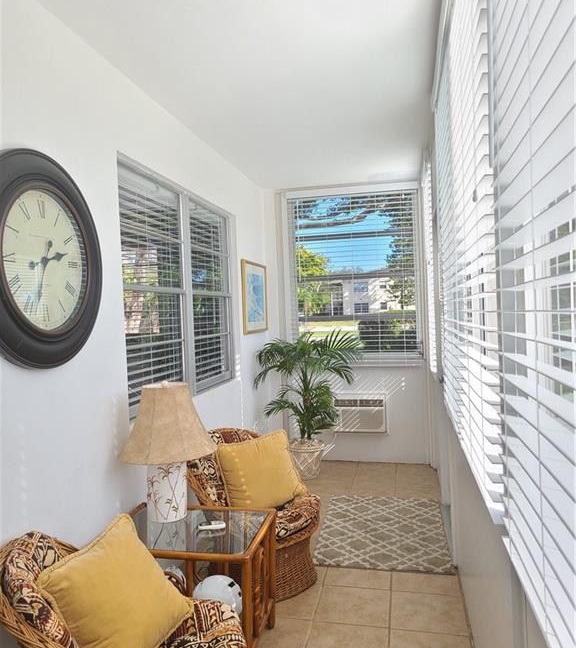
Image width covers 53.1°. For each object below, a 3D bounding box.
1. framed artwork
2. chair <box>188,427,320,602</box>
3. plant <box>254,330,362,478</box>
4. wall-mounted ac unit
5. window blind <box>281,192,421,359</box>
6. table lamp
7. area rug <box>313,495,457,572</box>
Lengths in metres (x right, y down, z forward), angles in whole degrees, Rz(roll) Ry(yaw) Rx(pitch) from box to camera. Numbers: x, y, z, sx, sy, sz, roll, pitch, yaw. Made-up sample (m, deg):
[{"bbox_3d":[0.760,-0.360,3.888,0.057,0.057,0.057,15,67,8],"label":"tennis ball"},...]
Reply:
[{"bbox_3d":[-0.267,-0.214,4.701,0.030,0.565,0.780,-1,2,11],"label":"framed artwork"},{"bbox_3d":[-0.189,0.957,2.998,0.740,0.690,0.720,0,2,39],"label":"chair"},{"bbox_3d":[0.170,0.650,4.702,0.860,1.195,0.820,-1,2,11],"label":"plant"},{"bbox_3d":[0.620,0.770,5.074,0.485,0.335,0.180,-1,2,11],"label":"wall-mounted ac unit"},{"bbox_3d":[0.563,-0.423,5.027,1.160,1.440,0.060,-1,2,11],"label":"window blind"},{"bbox_3d":[-0.506,0.527,2.410,0.430,0.580,0.430,-1,2,11],"label":"table lamp"},{"bbox_3d":[0.591,1.260,3.570,0.735,0.012,1.145,-1,2,11],"label":"area rug"}]

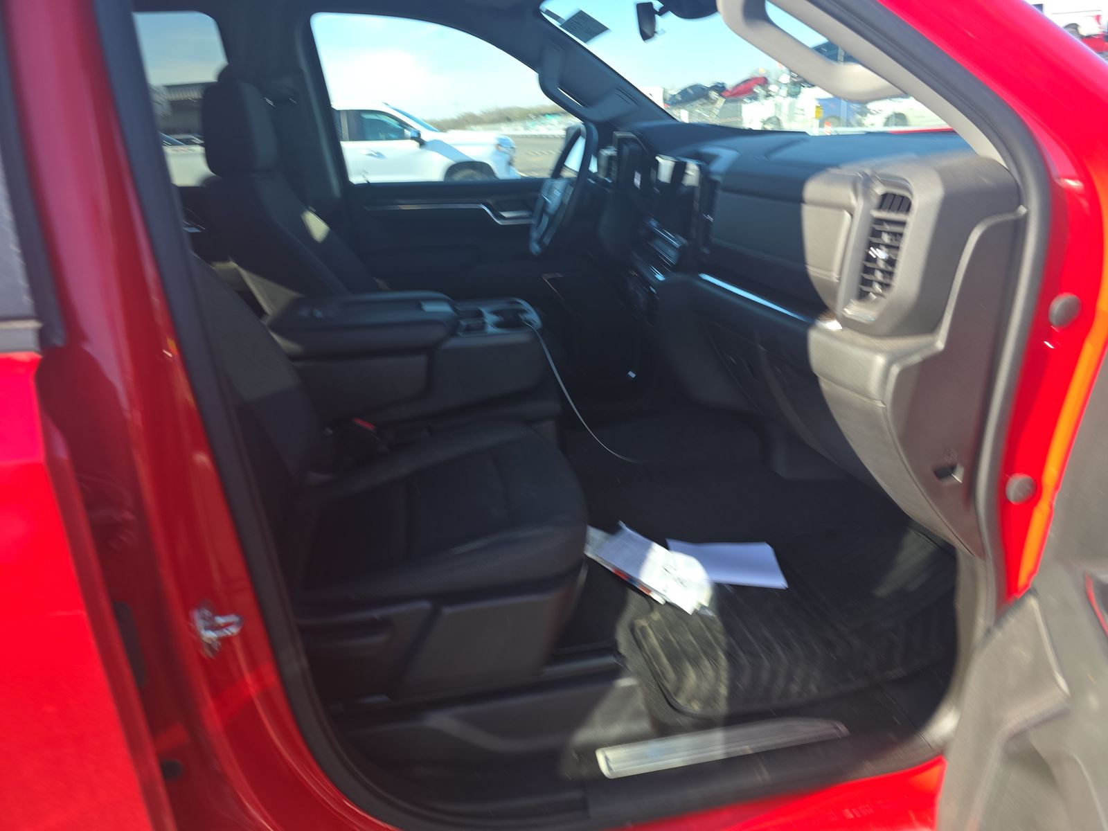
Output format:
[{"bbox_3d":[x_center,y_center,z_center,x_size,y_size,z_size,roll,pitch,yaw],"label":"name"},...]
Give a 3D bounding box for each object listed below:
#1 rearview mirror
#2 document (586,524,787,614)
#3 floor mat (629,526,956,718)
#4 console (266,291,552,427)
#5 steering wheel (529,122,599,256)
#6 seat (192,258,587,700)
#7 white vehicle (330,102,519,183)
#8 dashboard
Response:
[{"bbox_3d":[0.207,-0.862,1.614,0.045,0.068,0.250,4,21,5],"label":"rearview mirror"},{"bbox_3d":[0.313,0.355,1.812,0.464,0.040,0.374,1,22,3],"label":"document"},{"bbox_3d":[0.497,0.397,1.680,0.690,0.110,0.570,-4,22,-11],"label":"floor mat"},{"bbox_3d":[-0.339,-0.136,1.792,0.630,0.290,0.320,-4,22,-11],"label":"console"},{"bbox_3d":[0.031,-0.641,2.107,0.100,0.385,0.385,19,16,-18],"label":"steering wheel"},{"bbox_3d":[-0.404,-0.052,1.361,0.880,1.040,0.570,-4,22,-11],"label":"seat"},{"bbox_3d":[-3.486,-4.315,12.674,5.800,1.930,2.030,-4,22,-11],"label":"white vehicle"},{"bbox_3d":[0.466,-0.341,1.876,0.540,0.710,1.530,-4,22,-11],"label":"dashboard"}]

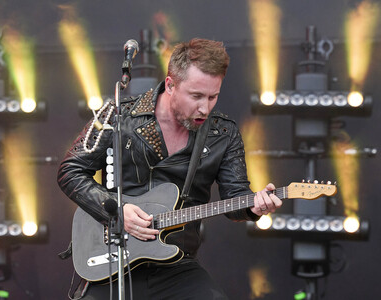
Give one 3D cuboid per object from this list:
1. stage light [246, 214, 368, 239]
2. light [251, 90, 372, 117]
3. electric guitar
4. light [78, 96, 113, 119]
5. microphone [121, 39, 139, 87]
[{"bbox_3d":[0.518,0.346,8.250,0.530,0.105,0.115,2,-18,4],"label":"stage light"},{"bbox_3d":[0.533,-0.205,8.250,0.530,0.105,0.115,1,-18,3],"label":"light"},{"bbox_3d":[0.043,0.223,6.461,0.980,0.326,0.065,-14,-34,18],"label":"electric guitar"},{"bbox_3d":[-0.230,-0.182,8.320,0.530,0.105,0.115,0,-18,4],"label":"light"},{"bbox_3d":[-0.203,-0.297,6.220,0.052,0.172,0.052,6,-39,5],"label":"microphone"}]

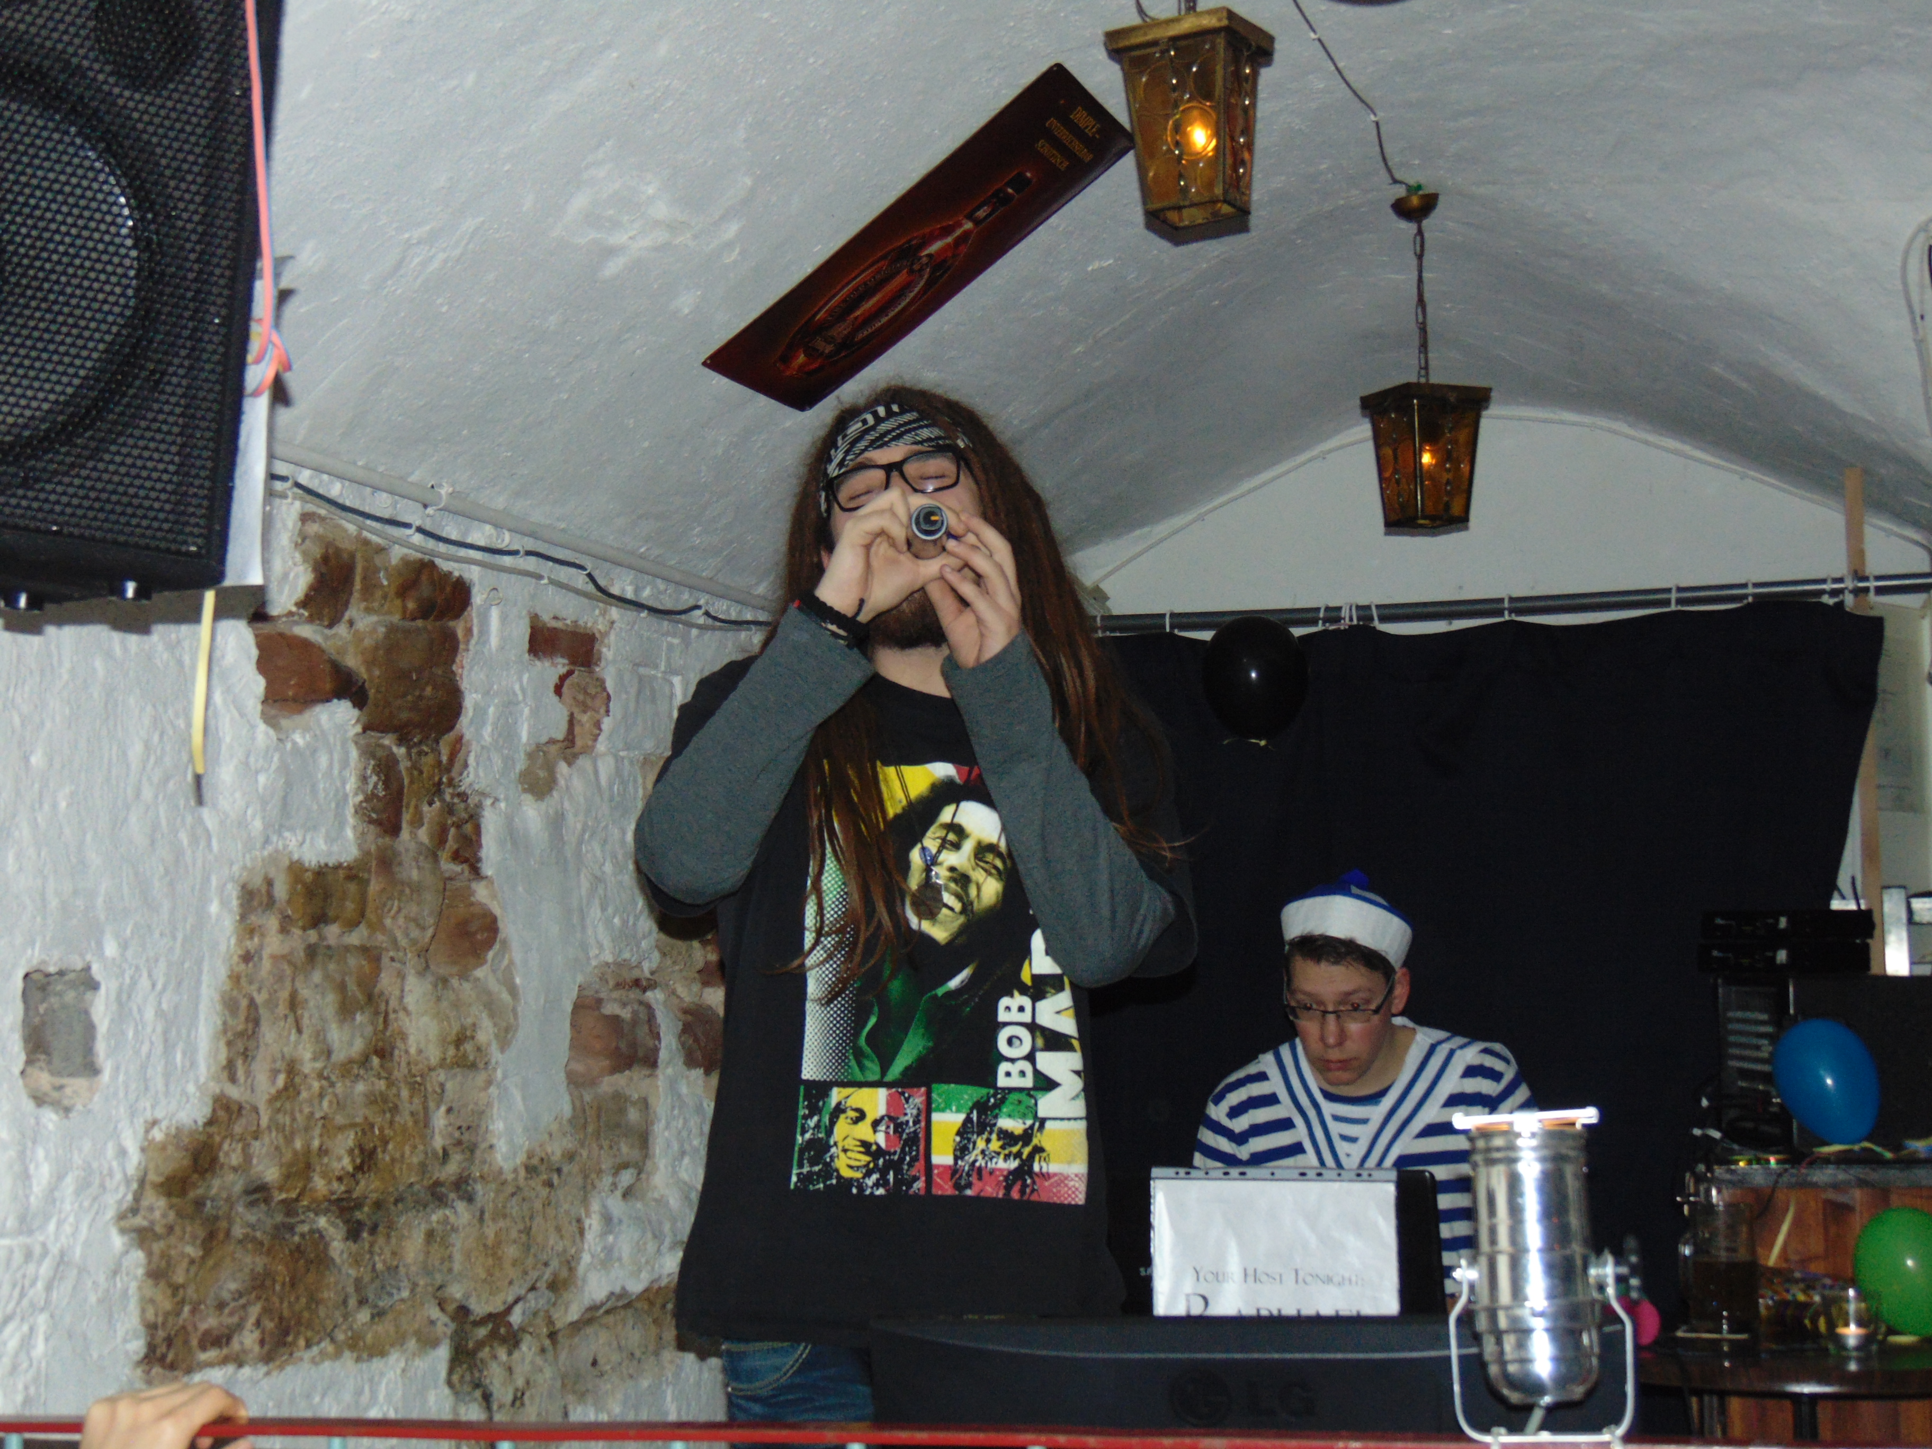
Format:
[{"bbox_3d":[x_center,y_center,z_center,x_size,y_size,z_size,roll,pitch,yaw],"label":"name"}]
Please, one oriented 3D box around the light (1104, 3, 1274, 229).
[{"bbox_3d":[0.253,-0.662,3.693,0.140,0.201,0.140,-4,-5,28],"label":"light"}]

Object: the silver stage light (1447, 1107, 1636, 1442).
[{"bbox_3d":[0.341,0.325,1.980,0.108,0.194,0.090,-2,-4,5],"label":"silver stage light"}]

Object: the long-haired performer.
[{"bbox_3d":[-0.043,0.563,3.275,0.540,1.800,0.460,-1,-4,-12],"label":"long-haired performer"}]

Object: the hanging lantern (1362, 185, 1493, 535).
[{"bbox_3d":[0.696,-0.561,5.104,0.140,0.516,0.140,1,-5,-26],"label":"hanging lantern"}]

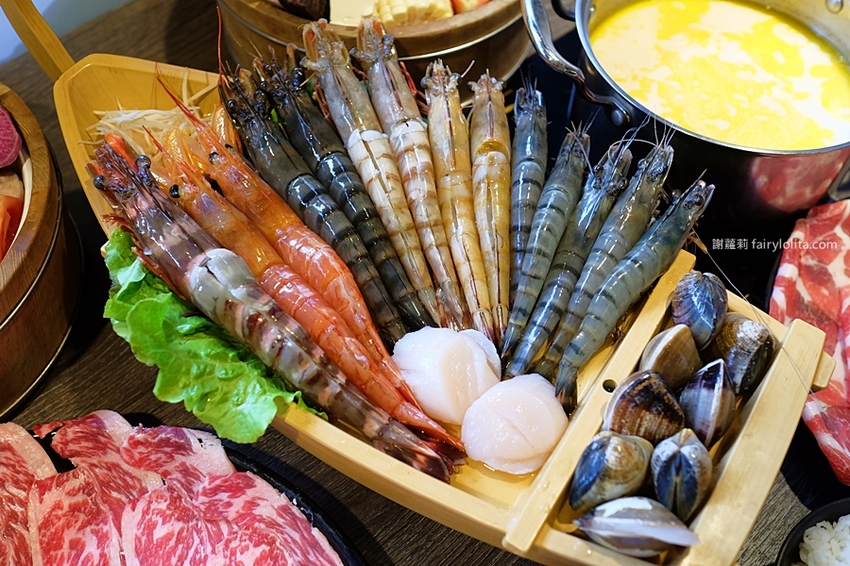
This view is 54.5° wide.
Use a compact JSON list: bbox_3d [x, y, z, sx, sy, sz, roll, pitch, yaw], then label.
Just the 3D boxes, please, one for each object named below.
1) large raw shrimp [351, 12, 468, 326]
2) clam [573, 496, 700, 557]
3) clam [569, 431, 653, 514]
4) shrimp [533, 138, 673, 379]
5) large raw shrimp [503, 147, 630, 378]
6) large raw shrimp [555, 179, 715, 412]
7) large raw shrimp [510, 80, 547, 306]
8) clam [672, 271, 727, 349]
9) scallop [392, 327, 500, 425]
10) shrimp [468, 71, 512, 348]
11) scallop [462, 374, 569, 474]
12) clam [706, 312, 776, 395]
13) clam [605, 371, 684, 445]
[{"bbox_3d":[-0.004,-0.063,0.447,0.027,0.031,0.189,-13,74,-10],"label":"large raw shrimp"},{"bbox_3d":[0.086,0.100,0.337,0.050,0.039,0.025,5,88,16],"label":"clam"},{"bbox_3d":[0.083,0.085,0.367,0.045,0.036,0.026,-40,36,1],"label":"clam"},{"bbox_3d":[0.092,-0.013,0.419,0.023,0.027,0.140,23,77,34],"label":"shrimp"},{"bbox_3d":[0.073,-0.011,0.416,0.026,0.027,0.146,24,75,19],"label":"large raw shrimp"},{"bbox_3d":[0.102,0.003,0.409,0.025,0.030,0.138,26,78,43],"label":"large raw shrimp"},{"bbox_3d":[0.052,-0.040,0.435,0.021,0.025,0.141,5,76,2],"label":"large raw shrimp"},{"bbox_3d":[0.134,0.013,0.404,0.026,0.038,0.043,3,50,3],"label":"clam"},{"bbox_3d":[0.010,0.044,0.397,0.050,0.030,0.047,0,50,0],"label":"scallop"},{"bbox_3d":[0.035,-0.043,0.434,0.023,0.026,0.160,1,68,1],"label":"shrimp"},{"bbox_3d":[0.042,0.065,0.384,0.049,0.029,0.047,1,50,1],"label":"scallop"},{"bbox_3d":[0.154,0.034,0.403,0.026,0.036,0.044,9,88,-16],"label":"clam"},{"bbox_3d":[0.096,0.055,0.365,0.037,0.026,0.043,36,92,-11],"label":"clam"}]

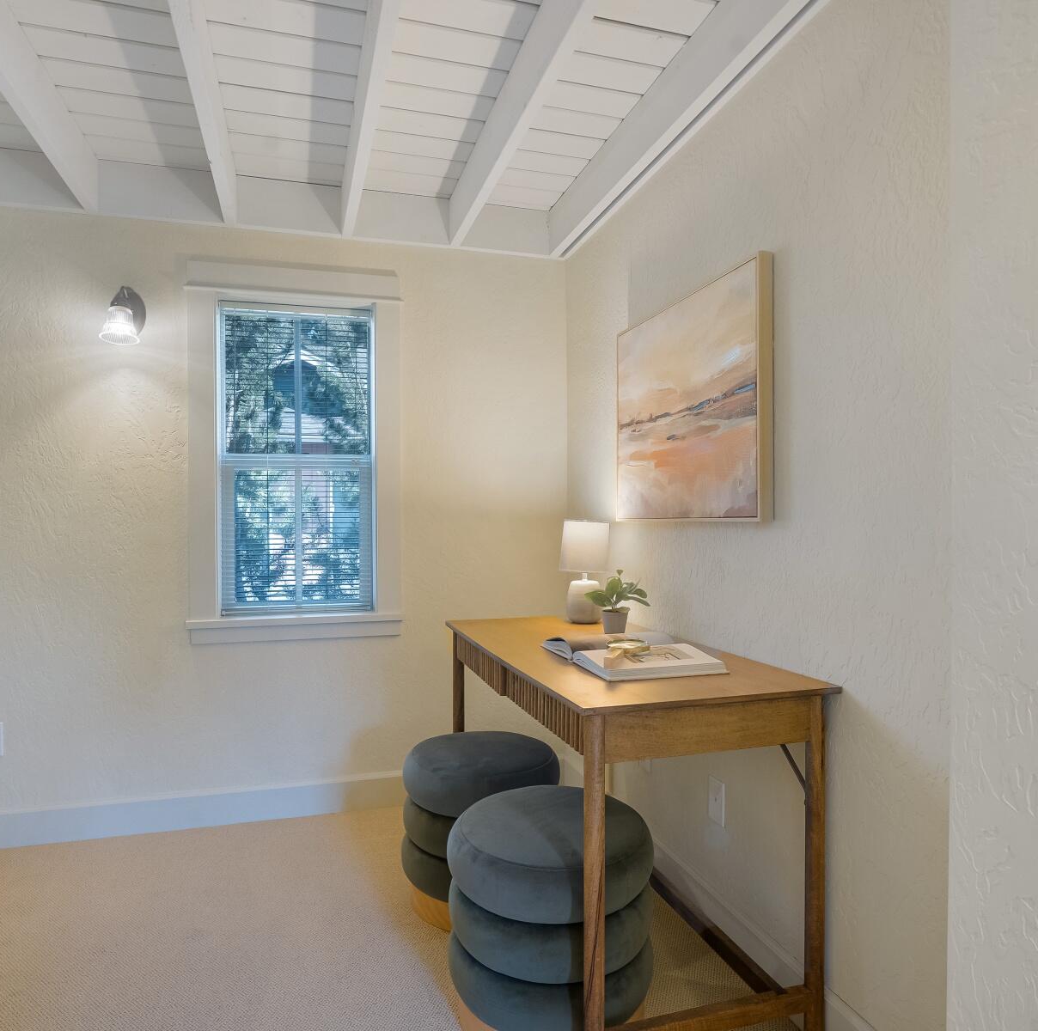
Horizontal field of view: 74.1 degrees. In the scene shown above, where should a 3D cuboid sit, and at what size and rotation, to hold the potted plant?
[{"bbox_3d":[0.286,0.250,2.005,0.174,0.180,0.174,0,0,0],"label":"potted plant"}]

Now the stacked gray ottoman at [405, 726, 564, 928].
[{"bbox_3d":[-0.110,0.919,2.058,0.465,0.432,0.465,0,0,-14],"label":"stacked gray ottoman"}]

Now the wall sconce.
[{"bbox_3d":[-1.351,-0.700,2.335,0.135,0.215,0.166,0,0,-14],"label":"wall sconce"}]

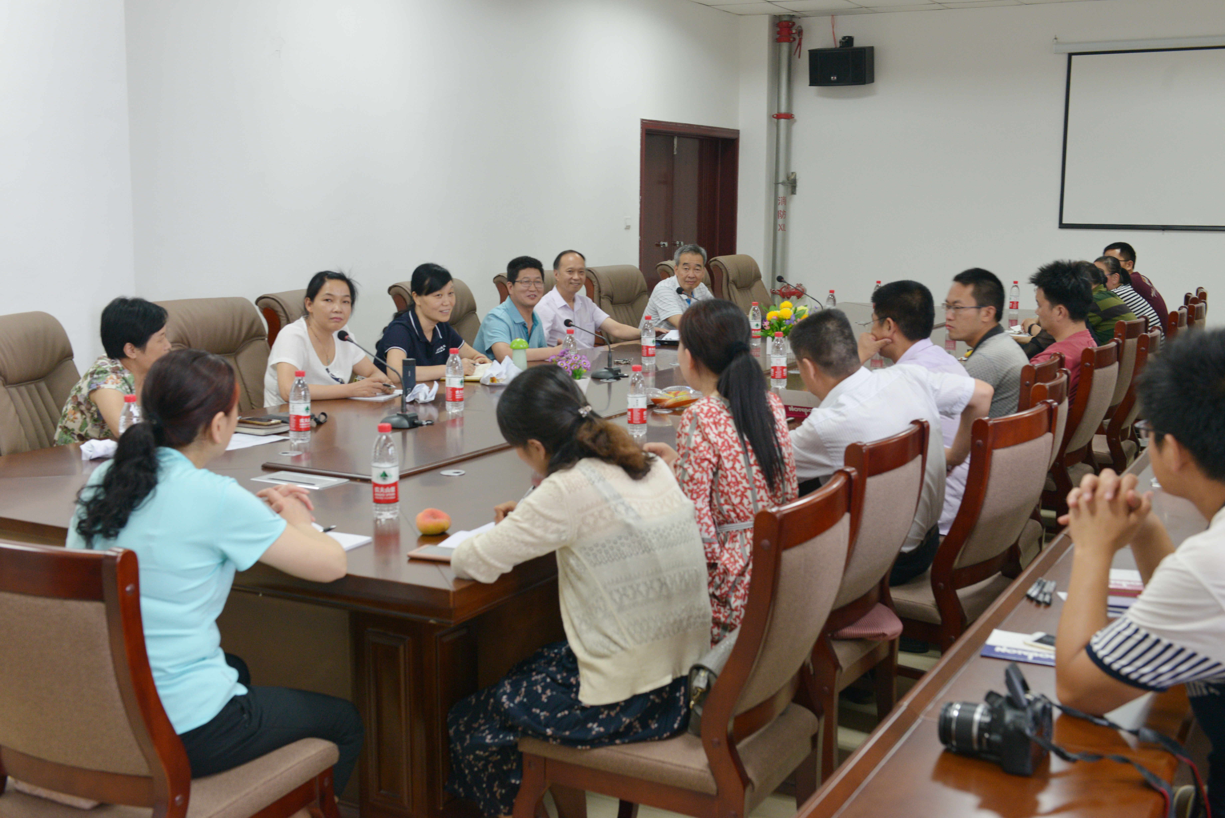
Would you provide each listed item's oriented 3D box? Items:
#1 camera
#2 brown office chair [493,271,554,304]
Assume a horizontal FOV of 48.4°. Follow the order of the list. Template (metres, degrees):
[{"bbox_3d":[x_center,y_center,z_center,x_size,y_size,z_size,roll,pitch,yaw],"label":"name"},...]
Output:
[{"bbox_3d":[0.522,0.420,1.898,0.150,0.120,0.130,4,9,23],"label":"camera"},{"bbox_3d":[-0.222,-0.211,7.753,0.720,1.100,0.660,5,10,28],"label":"brown office chair"}]

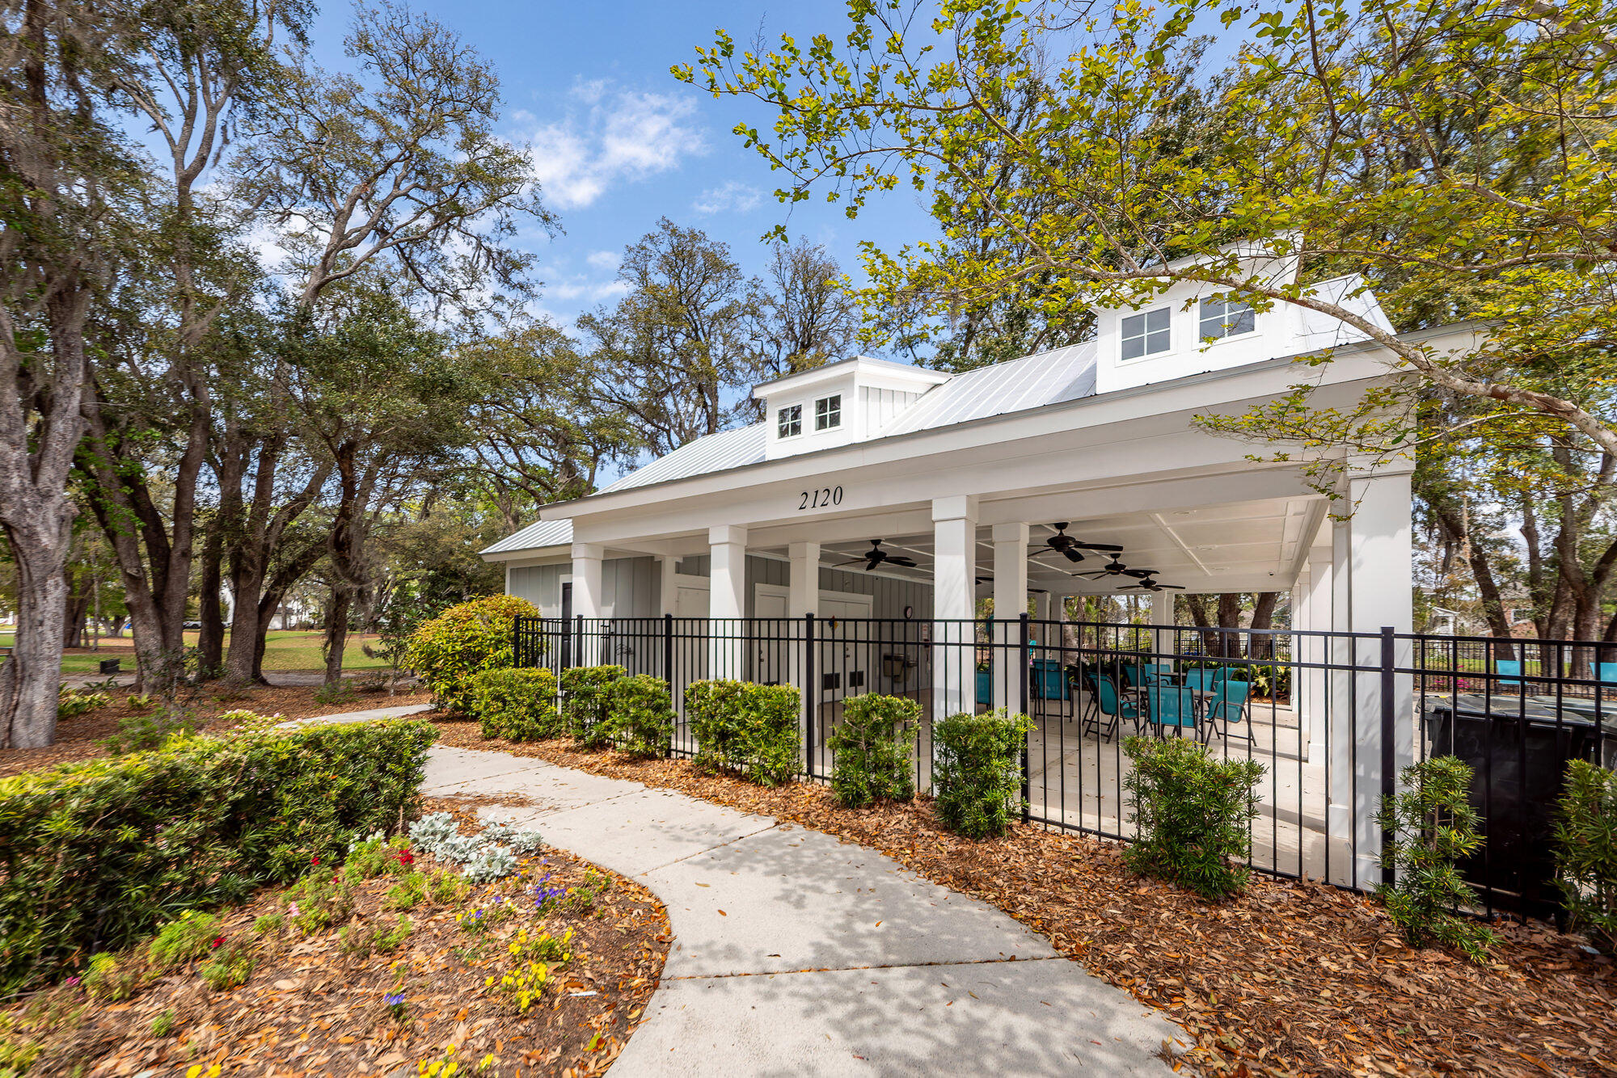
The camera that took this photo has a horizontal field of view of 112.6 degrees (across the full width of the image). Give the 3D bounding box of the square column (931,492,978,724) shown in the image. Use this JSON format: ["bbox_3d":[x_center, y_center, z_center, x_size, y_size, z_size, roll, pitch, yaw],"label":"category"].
[{"bbox_3d":[1.304,1.019,4.778,0.326,2.728,0.326,-1,-2,37],"label":"square column"}]

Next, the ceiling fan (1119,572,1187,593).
[{"bbox_3d":[7.537,0.935,11.959,1.520,0.380,1.520,-1,-2,37],"label":"ceiling fan"}]

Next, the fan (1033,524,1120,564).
[{"bbox_3d":[3.352,0.025,7.100,1.380,0.380,1.380,-3,-5,38],"label":"fan"}]

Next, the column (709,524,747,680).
[{"bbox_3d":[-0.921,1.237,6.218,0.326,2.728,0.326,-1,-2,37],"label":"column"}]

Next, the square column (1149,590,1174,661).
[{"bbox_3d":[8.654,2.636,13.355,0.326,2.728,0.326,-1,-2,37],"label":"square column"}]

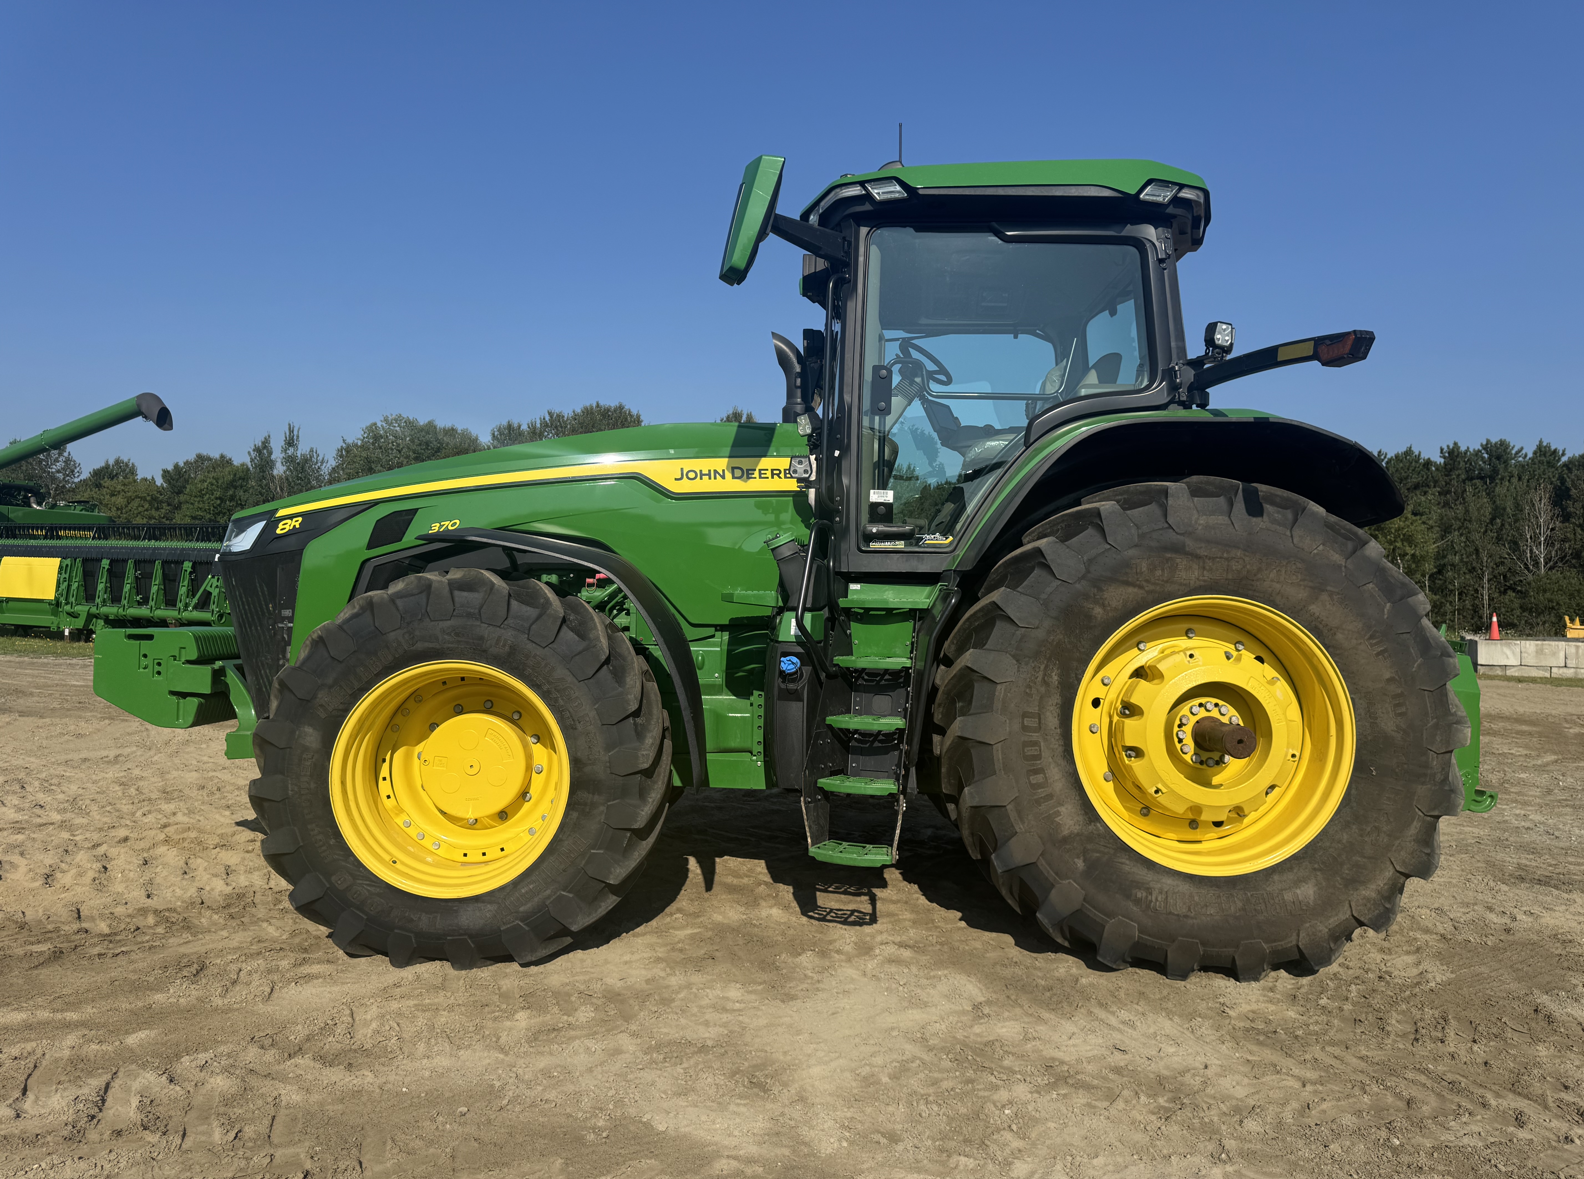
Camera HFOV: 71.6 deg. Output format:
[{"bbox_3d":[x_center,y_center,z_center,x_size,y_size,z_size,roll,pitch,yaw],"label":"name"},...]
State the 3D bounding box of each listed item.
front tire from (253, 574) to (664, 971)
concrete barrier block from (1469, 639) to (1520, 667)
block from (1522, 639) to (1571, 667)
[{"bbox_3d":[-1.339,0.712,4.561,1.680,1.610,0.610,1,-2,0],"label":"front tire"},{"bbox_3d":[17.410,1.570,27.400,1.220,0.610,0.610,1,-2,-9],"label":"concrete barrier block"},{"bbox_3d":[18.620,1.625,27.600,1.220,0.610,0.610,1,-2,-9],"label":"block"}]

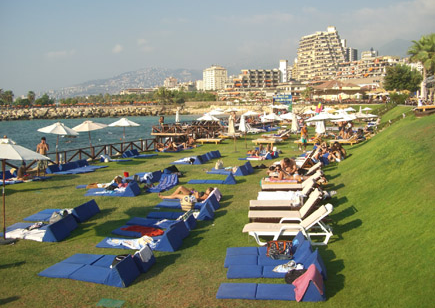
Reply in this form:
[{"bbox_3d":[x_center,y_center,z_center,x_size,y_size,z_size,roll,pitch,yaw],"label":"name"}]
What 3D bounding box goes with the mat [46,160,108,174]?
[{"bbox_3d":[-6.468,0.549,22.642,1.700,0.420,2.900,2,7,19],"label":"mat"}]

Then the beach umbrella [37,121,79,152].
[{"bbox_3d":[-7.717,-0.424,23.099,2.050,2.250,2.050,0,6,0],"label":"beach umbrella"}]

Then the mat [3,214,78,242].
[{"bbox_3d":[-4.442,1.756,11.970,1.700,0.420,1.250,1,7,13],"label":"mat"}]

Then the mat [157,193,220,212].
[{"bbox_3d":[-0.856,1.370,13.948,1.827,0.380,0.600,2,7,16],"label":"mat"}]

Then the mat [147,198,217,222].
[{"bbox_3d":[-0.940,1.499,12.844,1.782,0.380,0.600,0,7,6],"label":"mat"}]

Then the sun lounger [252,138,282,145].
[{"bbox_3d":[3.432,-0.843,32.713,2.007,0.420,0.750,1,7,9],"label":"sun lounger"}]

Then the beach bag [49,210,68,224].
[{"bbox_3d":[-4.060,1.611,12.153,0.420,0.330,0.240,2,7,20],"label":"beach bag"}]

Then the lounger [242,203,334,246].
[{"bbox_3d":[1.638,1.619,11.223,2.030,0.860,0.700,0,6,2],"label":"lounger"}]

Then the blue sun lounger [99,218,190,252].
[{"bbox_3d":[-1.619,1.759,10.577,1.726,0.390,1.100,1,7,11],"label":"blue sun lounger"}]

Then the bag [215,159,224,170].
[{"bbox_3d":[0.088,0.472,21.070,0.380,0.400,0.200,1,7,10],"label":"bag"}]

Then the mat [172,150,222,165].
[{"bbox_3d":[-1.073,0.138,25.434,1.900,0.400,3.300,1,6,10],"label":"mat"}]

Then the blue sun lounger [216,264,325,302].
[{"bbox_3d":[0.979,2.349,8.730,1.930,0.412,0.628,0,7,7],"label":"blue sun lounger"}]

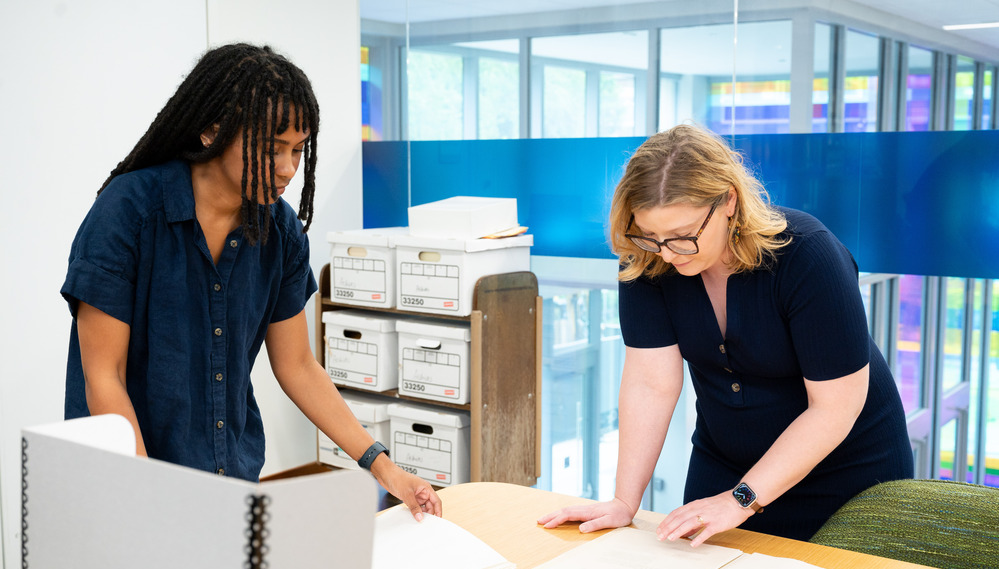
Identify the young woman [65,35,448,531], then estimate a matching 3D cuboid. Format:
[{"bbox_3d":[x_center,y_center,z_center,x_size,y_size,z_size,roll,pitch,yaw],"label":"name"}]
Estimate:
[{"bbox_3d":[-0.505,0.373,2.222,0.550,1.660,0.570,-6,9,-44],"label":"young woman"}]

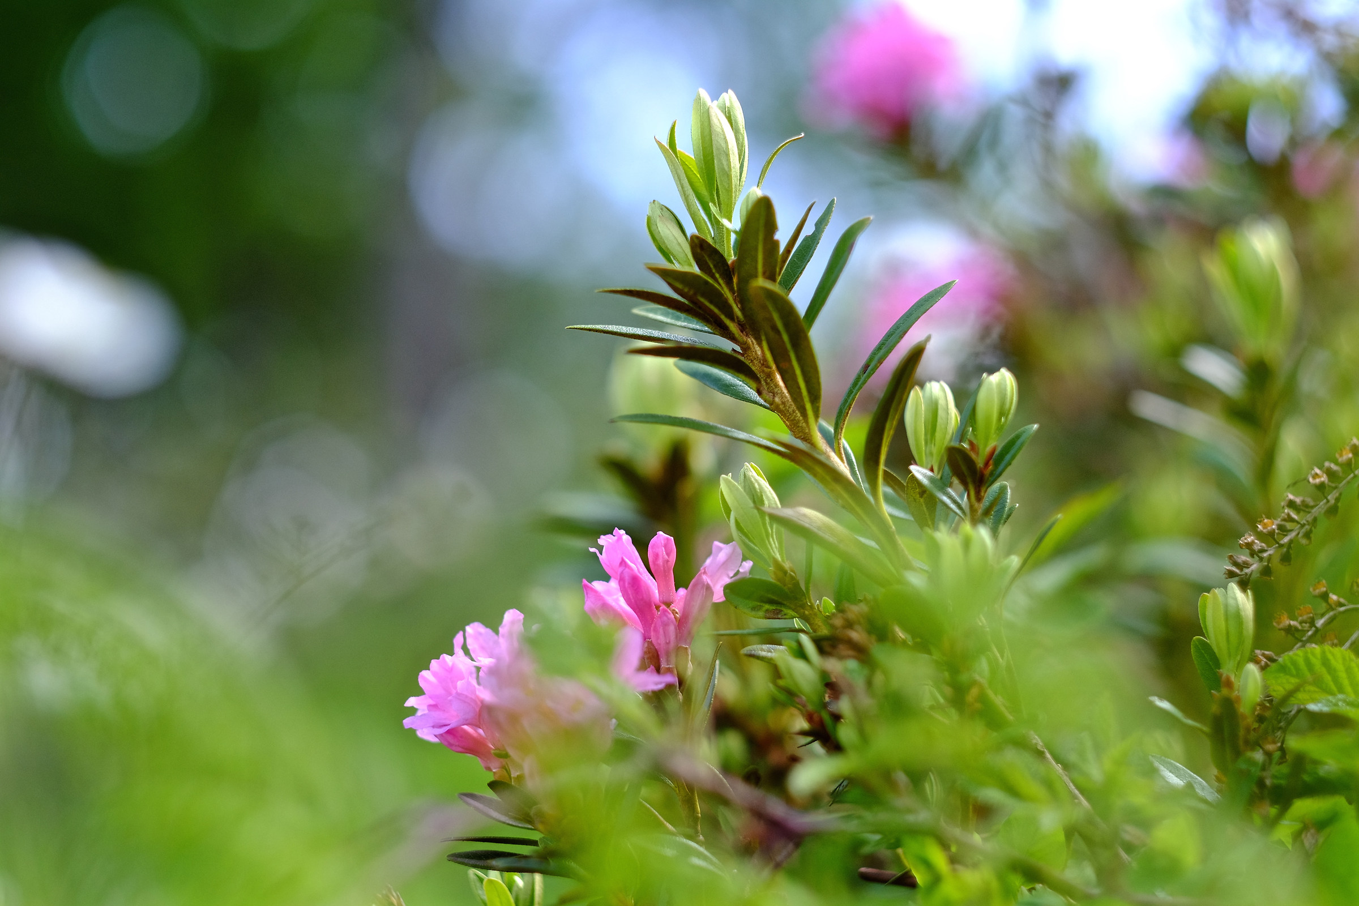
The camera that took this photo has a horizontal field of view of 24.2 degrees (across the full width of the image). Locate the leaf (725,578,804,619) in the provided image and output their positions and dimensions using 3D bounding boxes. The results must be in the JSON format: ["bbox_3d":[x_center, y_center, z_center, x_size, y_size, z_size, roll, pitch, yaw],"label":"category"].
[{"bbox_3d":[0.016,0.028,0.598,0.017,0.004,0.009,6,35,-32],"label":"leaf"}]

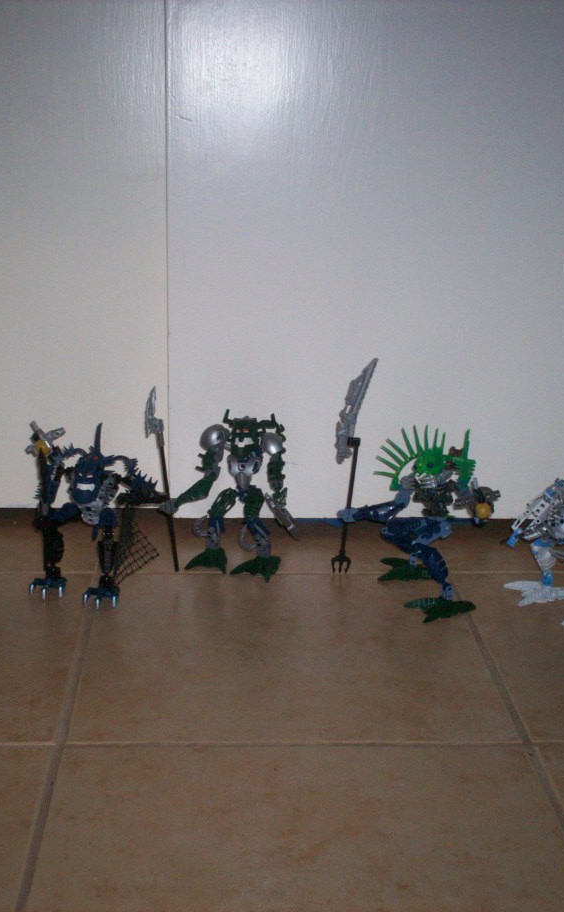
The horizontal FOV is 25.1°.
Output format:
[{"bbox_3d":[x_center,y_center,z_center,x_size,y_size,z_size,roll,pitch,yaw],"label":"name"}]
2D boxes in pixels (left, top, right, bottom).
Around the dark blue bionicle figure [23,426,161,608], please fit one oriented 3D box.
[{"bbox_3d":[-0.192,0.056,1.310,0.117,0.187,0.090,4,16,10],"label":"dark blue bionicle figure"}]

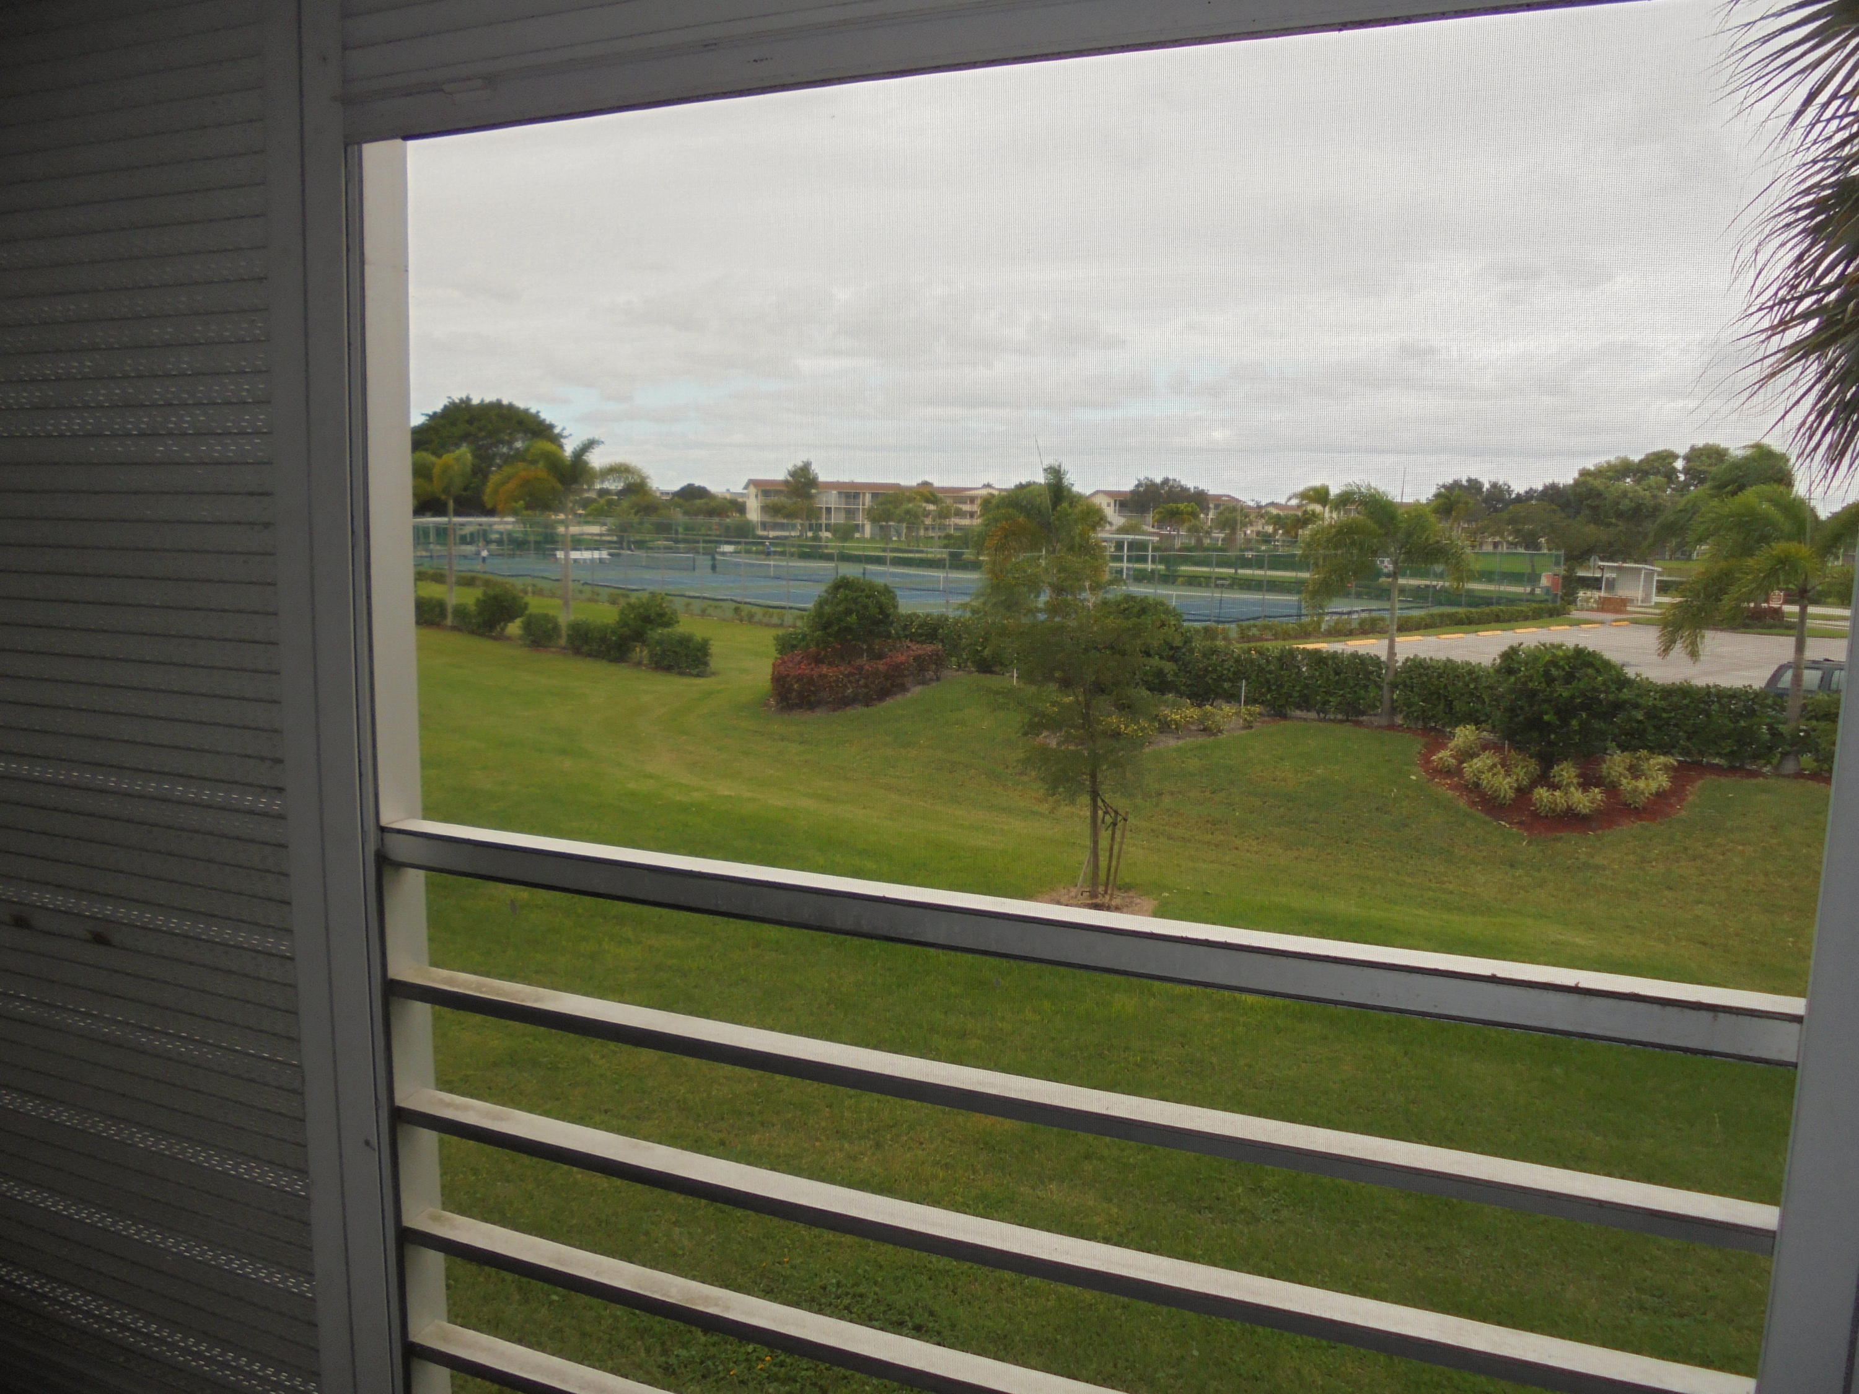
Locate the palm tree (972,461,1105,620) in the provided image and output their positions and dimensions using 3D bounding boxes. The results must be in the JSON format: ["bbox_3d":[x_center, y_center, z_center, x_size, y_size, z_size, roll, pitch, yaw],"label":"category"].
[{"bbox_3d":[2.824,-3.123,35.488,3.400,5.459,3.400,2,8,4],"label":"palm tree"}]

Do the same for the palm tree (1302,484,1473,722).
[{"bbox_3d":[9.672,-1.916,29.472,3.500,4.973,3.400,4,8,18],"label":"palm tree"}]

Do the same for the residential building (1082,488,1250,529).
[{"bbox_3d":[40.945,-30.205,234.939,24.500,9.300,12.000,-1,8,-16],"label":"residential building"}]

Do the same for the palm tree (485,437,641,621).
[{"bbox_3d":[-10.734,-4.520,41.197,4.400,6.079,4.100,-1,8,-15],"label":"palm tree"}]

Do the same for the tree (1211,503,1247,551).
[{"bbox_3d":[33.041,-18.281,153.827,4.000,5.943,4.000,3,8,12],"label":"tree"}]

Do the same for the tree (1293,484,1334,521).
[{"bbox_3d":[33.981,-15.100,123.983,4.200,7.503,4.200,3,8,15],"label":"tree"}]

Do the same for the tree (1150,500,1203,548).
[{"bbox_3d":[28.158,-19.133,158.773,5.400,6.101,5.200,3,8,10],"label":"tree"}]

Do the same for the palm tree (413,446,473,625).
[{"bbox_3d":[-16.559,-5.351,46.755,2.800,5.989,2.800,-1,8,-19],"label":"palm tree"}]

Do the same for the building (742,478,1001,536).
[{"bbox_3d":[-9.024,-32.091,238.885,42.500,9.600,13.000,-1,8,-16],"label":"building"}]

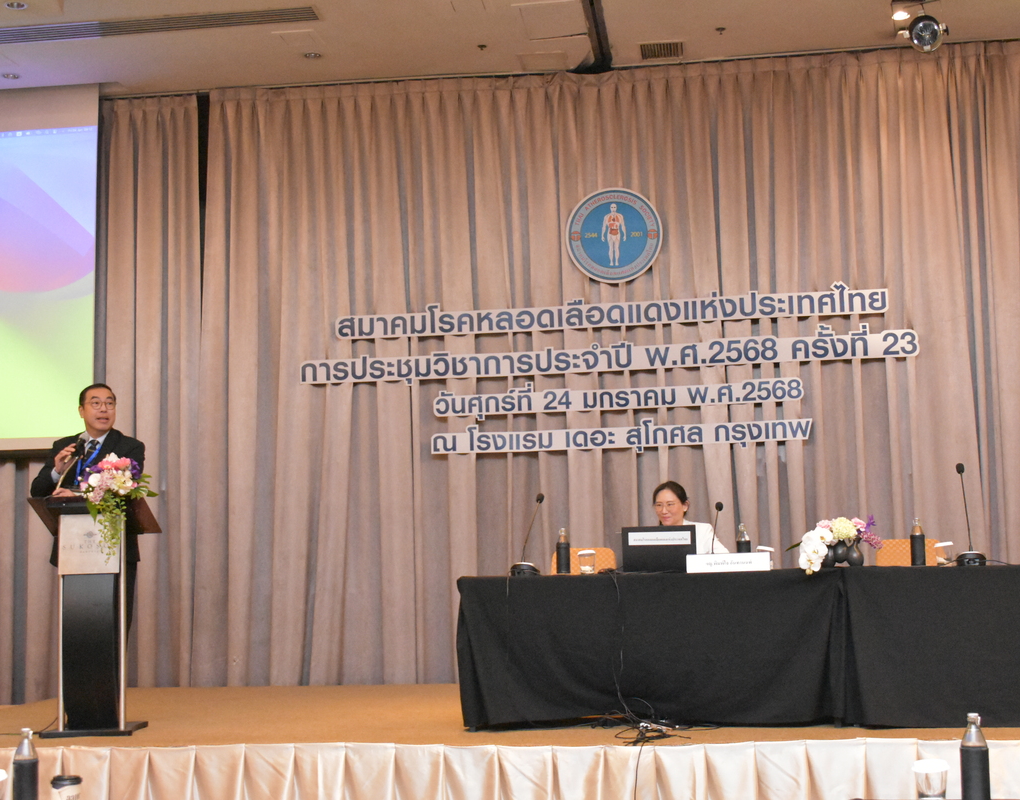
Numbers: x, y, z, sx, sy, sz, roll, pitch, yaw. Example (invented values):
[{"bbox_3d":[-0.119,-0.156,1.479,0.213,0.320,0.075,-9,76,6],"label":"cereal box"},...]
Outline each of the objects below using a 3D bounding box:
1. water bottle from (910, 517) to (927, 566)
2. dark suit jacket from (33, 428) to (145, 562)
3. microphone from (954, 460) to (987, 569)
[{"bbox_3d":[1.982,0.696,6.981,0.071,0.231,0.071,-2,-6,6],"label":"water bottle"},{"bbox_3d":[-2.250,0.517,7.710,0.620,0.730,0.420,0,-7,-13],"label":"dark suit jacket"},{"bbox_3d":[2.207,0.551,6.904,0.142,0.493,0.160,-2,-6,6],"label":"microphone"}]

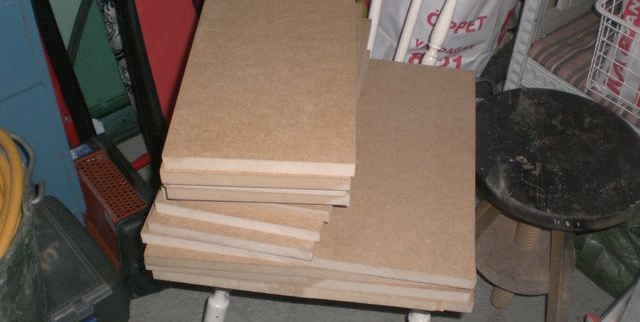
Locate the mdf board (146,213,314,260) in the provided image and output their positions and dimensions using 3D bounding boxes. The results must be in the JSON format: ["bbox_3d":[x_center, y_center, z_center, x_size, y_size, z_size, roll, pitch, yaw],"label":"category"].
[{"bbox_3d":[-0.093,-0.039,1.272,0.267,0.025,0.482,9,45,7],"label":"mdf board"}]

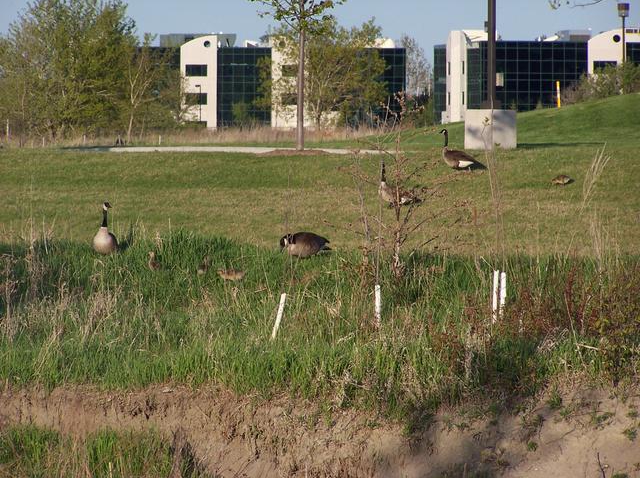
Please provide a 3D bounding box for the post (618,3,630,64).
[{"bbox_3d":[12.540,-7.582,220.000,0.460,4.300,0.460,0,1,0],"label":"post"}]

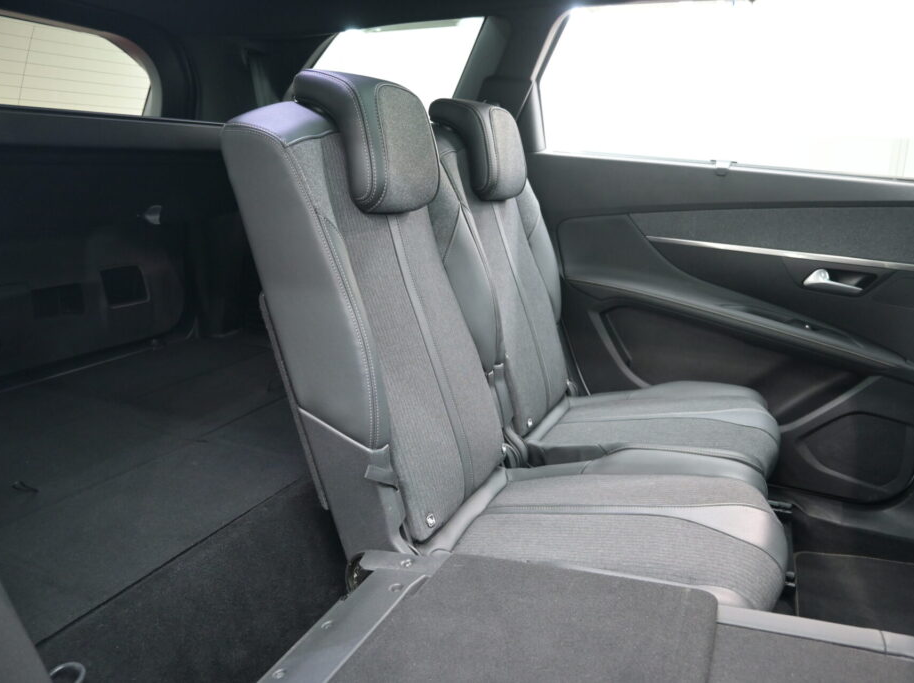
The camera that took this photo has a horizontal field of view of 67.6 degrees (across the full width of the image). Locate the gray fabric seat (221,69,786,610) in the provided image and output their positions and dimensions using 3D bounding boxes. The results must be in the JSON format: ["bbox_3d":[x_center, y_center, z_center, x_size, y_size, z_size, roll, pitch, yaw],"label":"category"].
[{"bbox_3d":[0.121,-0.010,1.008,0.730,0.770,0.440,6,15,24],"label":"gray fabric seat"}]

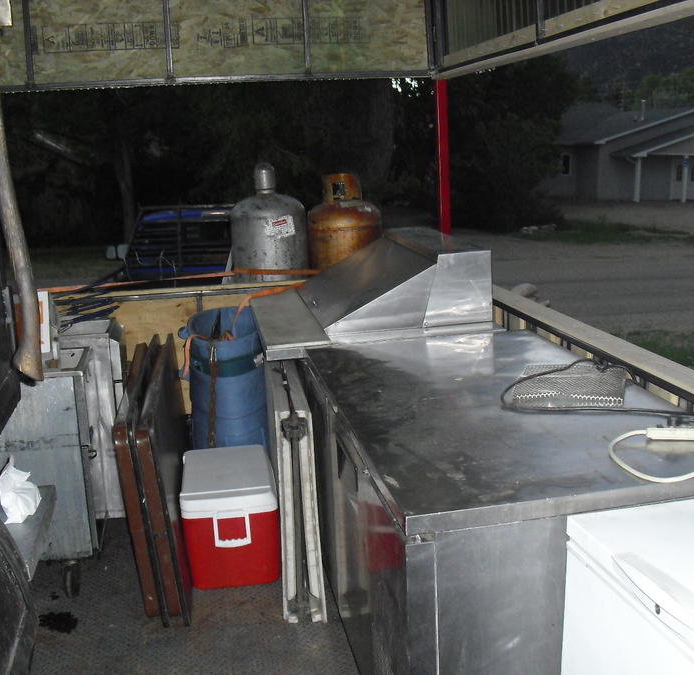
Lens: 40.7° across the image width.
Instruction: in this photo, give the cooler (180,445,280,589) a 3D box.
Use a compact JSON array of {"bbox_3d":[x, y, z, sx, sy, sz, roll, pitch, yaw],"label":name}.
[{"bbox_3d":[-0.459,0.690,3.677,0.355,0.384,0.528,-4,12,-8],"label":"cooler"}]

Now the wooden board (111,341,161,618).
[{"bbox_3d":[-0.817,0.498,3.877,0.069,0.715,1.552,-9,13,-7],"label":"wooden board"}]

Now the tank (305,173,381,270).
[{"bbox_3d":[-0.002,-0.294,5.121,0.390,1.200,0.390,-4,12,-8],"label":"tank"}]

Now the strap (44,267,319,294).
[{"bbox_3d":[-0.876,-0.309,5.064,1.465,0.100,0.200,-4,12,-8],"label":"strap"}]

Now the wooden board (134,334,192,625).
[{"bbox_3d":[-0.746,0.493,3.892,0.074,0.715,1.576,-9,13,-7],"label":"wooden board"}]

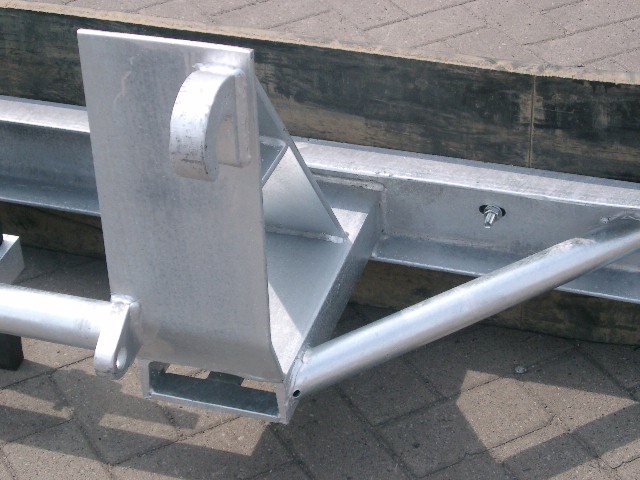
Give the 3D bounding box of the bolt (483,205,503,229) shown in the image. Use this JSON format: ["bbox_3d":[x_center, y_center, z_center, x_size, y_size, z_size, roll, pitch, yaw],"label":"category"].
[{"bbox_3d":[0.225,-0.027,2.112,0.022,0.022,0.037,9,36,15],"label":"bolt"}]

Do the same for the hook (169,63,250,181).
[{"bbox_3d":[-0.111,-0.100,1.577,0.052,0.115,0.089,9,36,15],"label":"hook"}]

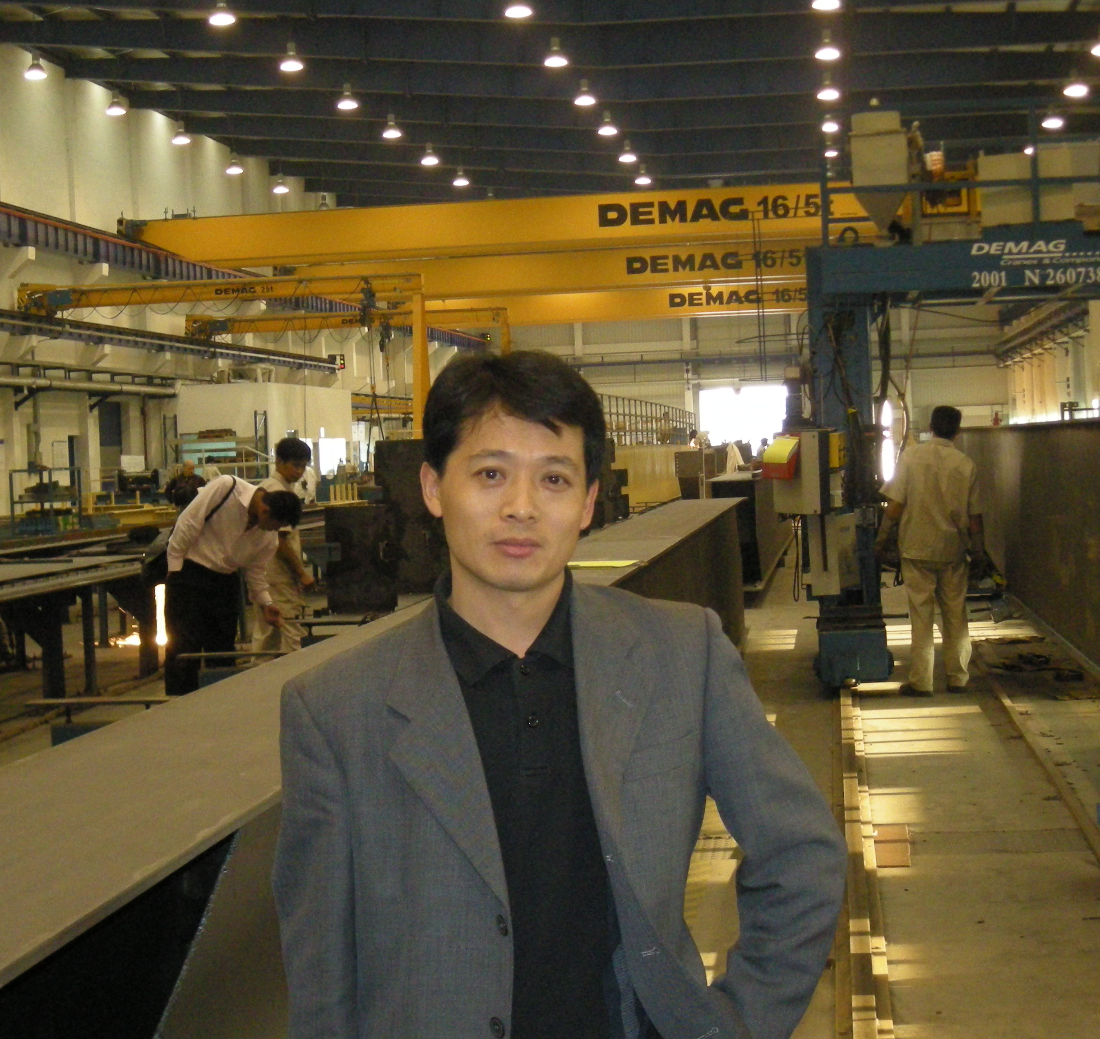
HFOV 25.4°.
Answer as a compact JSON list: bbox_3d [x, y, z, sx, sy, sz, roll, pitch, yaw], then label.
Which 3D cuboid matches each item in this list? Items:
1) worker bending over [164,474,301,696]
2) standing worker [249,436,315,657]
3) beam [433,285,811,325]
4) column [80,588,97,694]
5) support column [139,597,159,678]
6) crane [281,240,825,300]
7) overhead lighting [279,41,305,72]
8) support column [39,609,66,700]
[{"bbox_3d":[-1.736,0.496,13.301,0.630,1.490,0.480,-2,2,28],"label":"worker bending over"},{"bbox_3d":[-1.504,0.380,13.700,0.400,1.680,0.490,-1,2,38],"label":"standing worker"},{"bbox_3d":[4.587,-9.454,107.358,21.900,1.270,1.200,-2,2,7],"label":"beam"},{"bbox_3d":[-3.202,0.827,17.004,0.065,0.760,0.080,-2,2,7],"label":"column"},{"bbox_3d":[-2.976,0.818,18.114,0.115,0.700,0.110,-2,2,7],"label":"support column"},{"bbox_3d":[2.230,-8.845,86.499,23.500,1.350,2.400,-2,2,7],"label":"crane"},{"bbox_3d":[-5.630,-10.097,53.235,0.500,0.620,0.500,-2,2,7],"label":"overhead lighting"},{"bbox_3d":[-3.201,0.879,15.768,0.115,0.720,0.110,-2,2,7],"label":"support column"}]

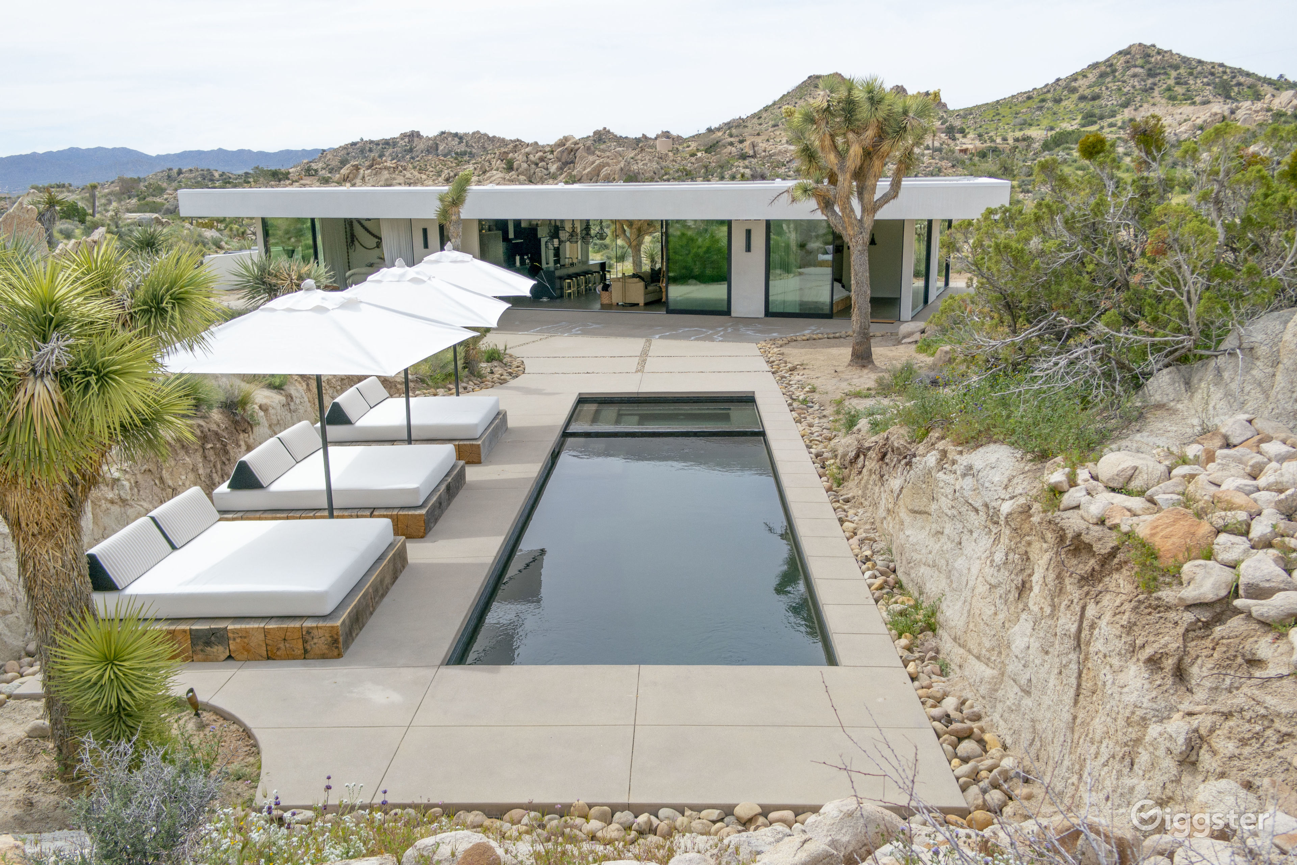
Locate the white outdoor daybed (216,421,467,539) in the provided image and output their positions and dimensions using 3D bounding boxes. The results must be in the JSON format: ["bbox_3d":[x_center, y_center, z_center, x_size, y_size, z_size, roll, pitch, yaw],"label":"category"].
[{"bbox_3d":[-3.499,0.496,12.516,2.335,0.786,2.215,0,13,2],"label":"white outdoor daybed"}]

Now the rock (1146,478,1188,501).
[{"bbox_3d":[3.271,0.358,6.821,0.260,0.140,0.190,6,14,26],"label":"rock"}]

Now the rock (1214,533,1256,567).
[{"bbox_3d":[3.702,0.739,6.826,0.255,0.180,0.210,0,13,2],"label":"rock"}]

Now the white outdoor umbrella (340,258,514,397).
[{"bbox_3d":[-3.098,-0.827,13.831,2.462,2.769,2.462,-1,13,-2],"label":"white outdoor umbrella"}]

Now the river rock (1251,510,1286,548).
[{"bbox_3d":[3.405,0.529,5.939,0.185,0.180,0.200,7,15,30],"label":"river rock"}]

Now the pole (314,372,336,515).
[{"bbox_3d":[-3.156,-0.052,10.547,0.047,2.600,0.047,0,13,2],"label":"pole"}]

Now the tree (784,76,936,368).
[{"bbox_3d":[4.007,-3.969,20.777,2.699,5.330,2.736,0,13,2],"label":"tree"}]

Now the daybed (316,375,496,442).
[{"bbox_3d":[-3.416,-0.364,15.666,2.215,0.514,1.900,0,13,2],"label":"daybed"}]

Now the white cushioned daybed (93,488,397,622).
[{"bbox_3d":[-3.630,1.023,9.607,2.197,0.514,1.937,0,13,2],"label":"white cushioned daybed"}]

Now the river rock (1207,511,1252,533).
[{"bbox_3d":[3.328,0.511,6.194,0.260,0.130,0.200,6,15,29],"label":"river rock"}]

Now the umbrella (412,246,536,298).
[{"bbox_3d":[-3.029,-1.526,16.845,2.462,2.787,2.462,-1,13,-2],"label":"umbrella"}]

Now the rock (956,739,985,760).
[{"bbox_3d":[2.071,2.039,6.957,0.175,0.115,0.150,3,14,17],"label":"rock"}]

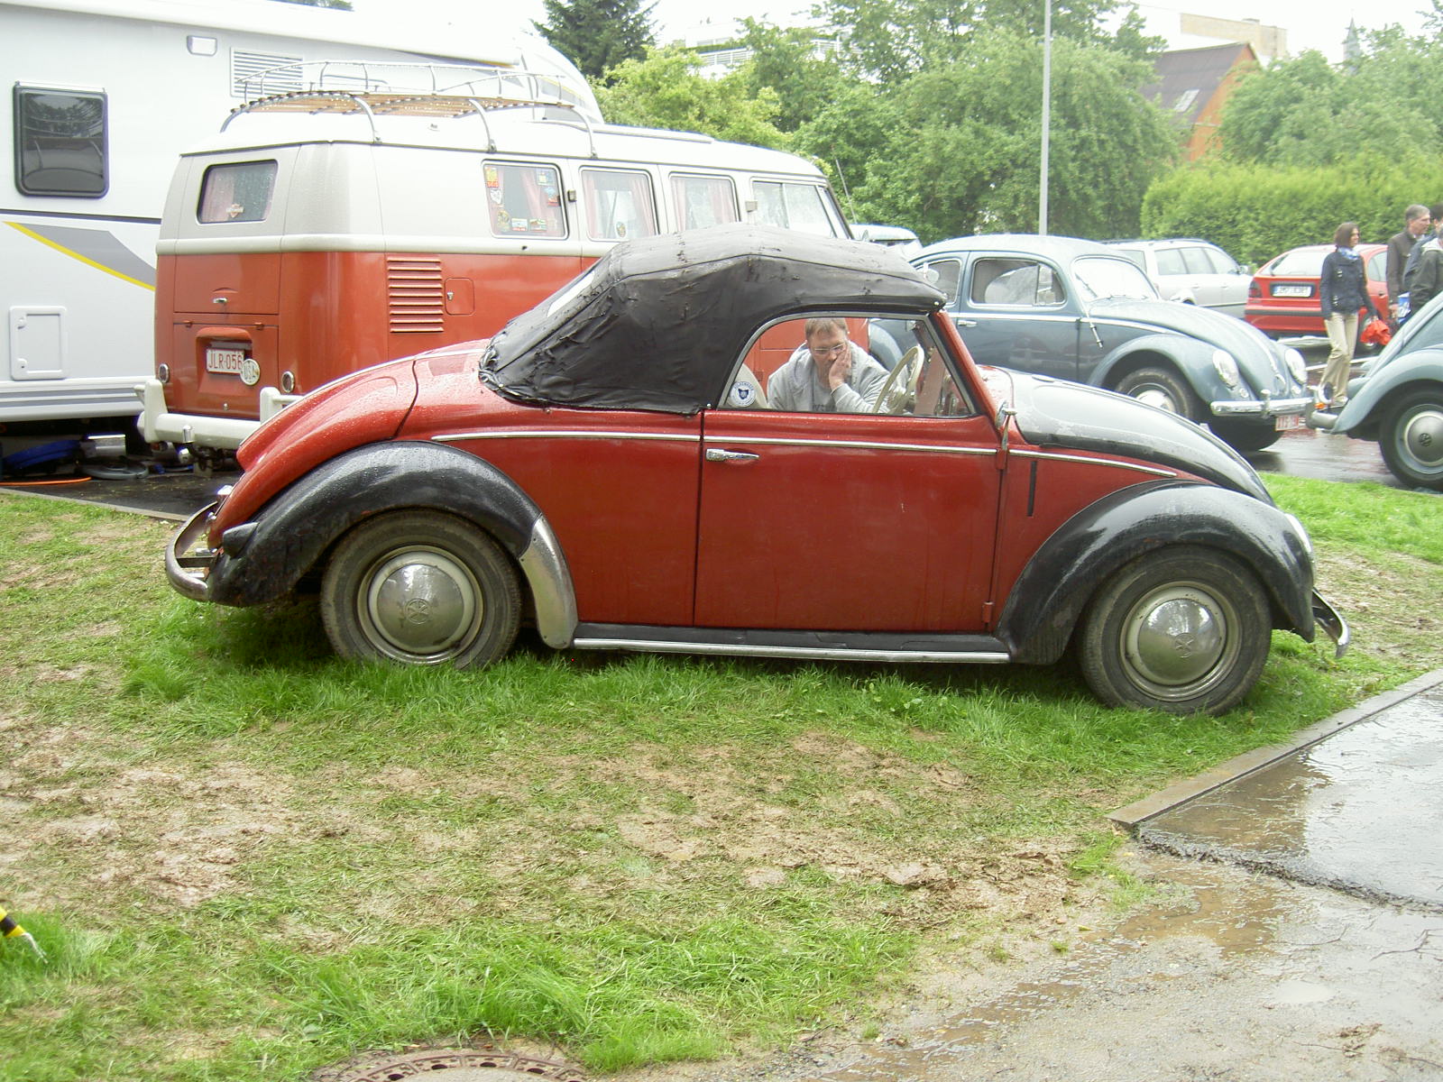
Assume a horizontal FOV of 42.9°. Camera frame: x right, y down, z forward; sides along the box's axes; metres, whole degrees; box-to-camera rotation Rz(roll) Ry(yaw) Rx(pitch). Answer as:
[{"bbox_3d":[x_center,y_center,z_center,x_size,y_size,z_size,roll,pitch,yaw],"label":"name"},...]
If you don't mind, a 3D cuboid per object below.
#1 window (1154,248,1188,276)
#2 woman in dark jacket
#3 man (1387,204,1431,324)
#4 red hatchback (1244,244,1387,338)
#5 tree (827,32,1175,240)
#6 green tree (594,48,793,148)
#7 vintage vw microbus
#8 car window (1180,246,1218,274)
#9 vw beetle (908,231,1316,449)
[{"bbox_3d":[6.769,-4.190,27.600,0.100,0.420,0.950,7,10,42],"label":"window"},{"bbox_3d":[5.559,-2.031,16.400,0.500,1.670,0.360,-6,10,-40],"label":"woman in dark jacket"},{"bbox_3d":[5.854,-1.970,15.600,0.360,1.780,0.520,1,8,10],"label":"man"},{"bbox_3d":[8.541,-3.162,24.411,1.700,1.420,4.150,7,11,43],"label":"red hatchback"},{"bbox_3d":[5.857,-7.537,38.500,7.300,6.400,6.800,0,8,0],"label":"tree"},{"bbox_3d":[-0.609,-6.959,36.000,4.600,5.400,4.400,0,8,0],"label":"green tree"},{"bbox_3d":[-1.045,-1.435,10.321,4.280,2.120,1.760,-7,11,-44],"label":"vintage vw microbus"},{"bbox_3d":[7.288,-4.277,28.000,0.100,0.420,0.950,7,10,42],"label":"car window"},{"bbox_3d":[2.293,-1.424,13.201,4.070,1.500,1.540,7,10,41],"label":"vw beetle"}]

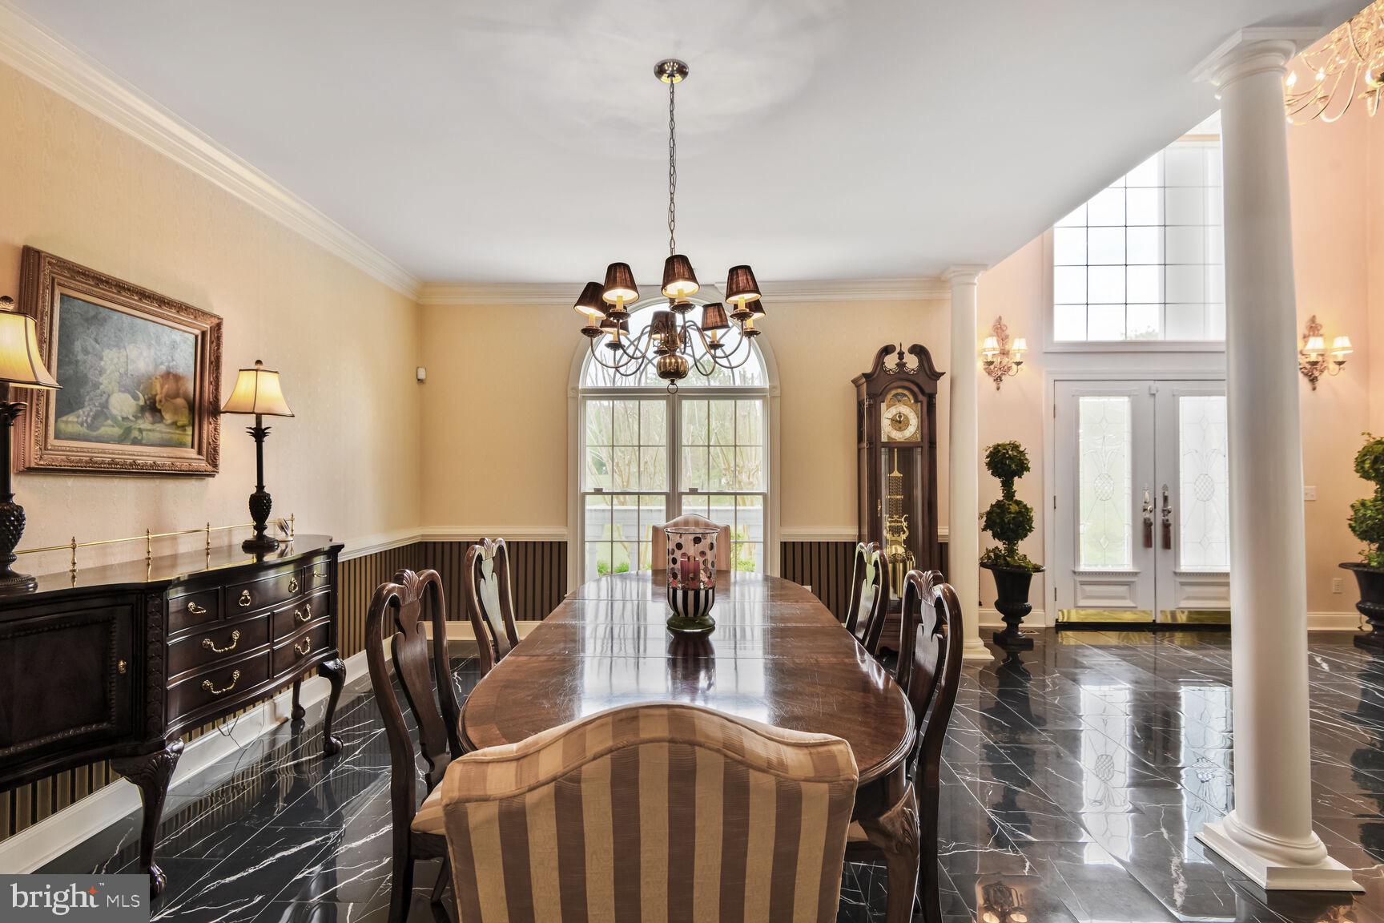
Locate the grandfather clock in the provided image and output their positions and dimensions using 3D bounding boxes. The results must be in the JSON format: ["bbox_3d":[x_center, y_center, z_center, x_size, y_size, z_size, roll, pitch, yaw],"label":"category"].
[{"bbox_3d":[1.524,0.268,4.567,0.600,2.230,0.350,0,-1,1],"label":"grandfather clock"}]

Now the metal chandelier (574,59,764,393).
[{"bbox_3d":[-0.071,-0.815,2.161,0.680,1.140,0.720,0,-1,1],"label":"metal chandelier"}]

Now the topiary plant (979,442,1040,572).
[{"bbox_3d":[2.404,0.331,4.652,0.450,0.953,0.450,0,-1,1],"label":"topiary plant"}]

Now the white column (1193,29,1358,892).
[{"bbox_3d":[1.961,-0.025,2.103,0.305,2.740,0.305,0,-1,1],"label":"white column"}]

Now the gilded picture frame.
[{"bbox_3d":[-2.140,-0.322,2.374,0.075,0.725,0.765,0,-1,1],"label":"gilded picture frame"}]

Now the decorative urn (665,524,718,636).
[{"bbox_3d":[-0.002,0.415,2.190,0.190,0.341,0.190,0,-1,1],"label":"decorative urn"}]

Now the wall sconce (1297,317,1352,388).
[{"bbox_3d":[5.168,-0.911,5.018,0.390,0.630,0.220,0,-1,1],"label":"wall sconce"}]

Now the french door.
[{"bbox_3d":[3.877,0.334,5.158,1.650,2.040,0.080,0,-1,1],"label":"french door"}]

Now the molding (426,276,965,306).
[{"bbox_3d":[-0.049,-1.291,4.720,4.170,0.137,0.105,0,-1,1],"label":"molding"}]

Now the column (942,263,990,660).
[{"bbox_3d":[1.940,0.006,4.440,0.300,2.740,0.300,0,-1,1],"label":"column"}]

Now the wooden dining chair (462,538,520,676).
[{"bbox_3d":[-0.568,0.837,2.480,0.570,1.030,0.530,0,-1,1],"label":"wooden dining chair"}]

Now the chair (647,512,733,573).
[{"bbox_3d":[-0.007,0.847,3.562,0.530,1.050,0.640,0,-1,1],"label":"chair"}]

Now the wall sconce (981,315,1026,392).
[{"bbox_3d":[2.609,-0.917,5.077,0.370,0.630,0.190,0,-1,1],"label":"wall sconce"}]

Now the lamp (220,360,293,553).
[{"bbox_3d":[-1.875,-0.027,2.679,0.205,0.830,0.205,0,-1,17],"label":"lamp"}]

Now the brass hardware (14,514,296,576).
[{"bbox_3d":[-2.130,0.326,2.481,0.035,0.120,1.620,0,-1,1],"label":"brass hardware"}]

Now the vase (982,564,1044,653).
[{"bbox_3d":[2.430,1.079,4.610,0.430,0.610,0.430,0,-1,1],"label":"vase"}]

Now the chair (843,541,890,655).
[{"bbox_3d":[0.417,0.831,2.263,0.550,1.055,0.510,0,-1,1],"label":"chair"}]

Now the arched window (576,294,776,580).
[{"bbox_3d":[-0.146,-0.126,4.776,1.550,2.290,0.120,0,-1,1],"label":"arched window"}]

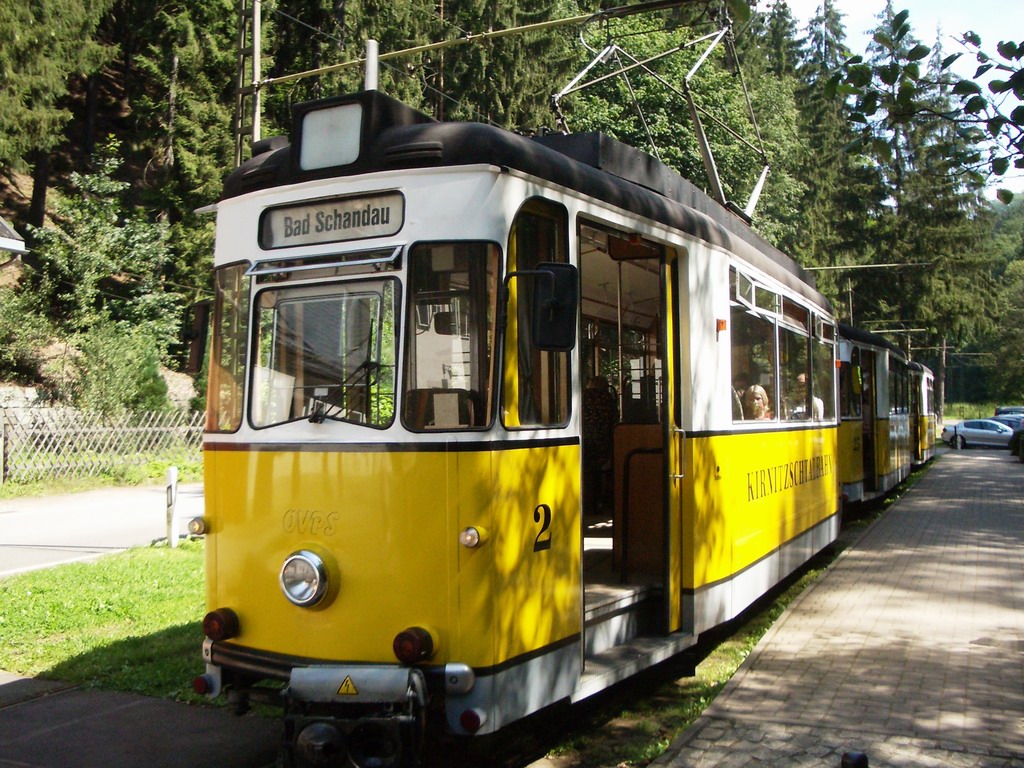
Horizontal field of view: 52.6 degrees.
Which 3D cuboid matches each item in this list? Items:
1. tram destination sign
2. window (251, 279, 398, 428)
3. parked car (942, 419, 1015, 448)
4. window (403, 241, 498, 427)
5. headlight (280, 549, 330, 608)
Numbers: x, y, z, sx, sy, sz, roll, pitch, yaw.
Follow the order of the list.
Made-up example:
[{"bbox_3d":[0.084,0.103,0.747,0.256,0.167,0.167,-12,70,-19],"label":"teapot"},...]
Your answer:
[{"bbox_3d":[-0.816,-0.737,4.676,0.761,0.194,0.060,-2,-5,25],"label":"tram destination sign"},{"bbox_3d":[-0.838,-0.130,4.590,0.765,0.648,0.050,-2,-6,25],"label":"window"},{"bbox_3d":[23.850,2.500,51.400,4.650,1.450,1.820,-2,-2,25],"label":"parked car"},{"bbox_3d":[-0.260,-0.201,4.398,0.405,0.794,0.050,-1,-5,0],"label":"window"},{"bbox_3d":[-0.890,0.830,4.418,0.240,0.240,0.090,-2,-2,25],"label":"headlight"}]

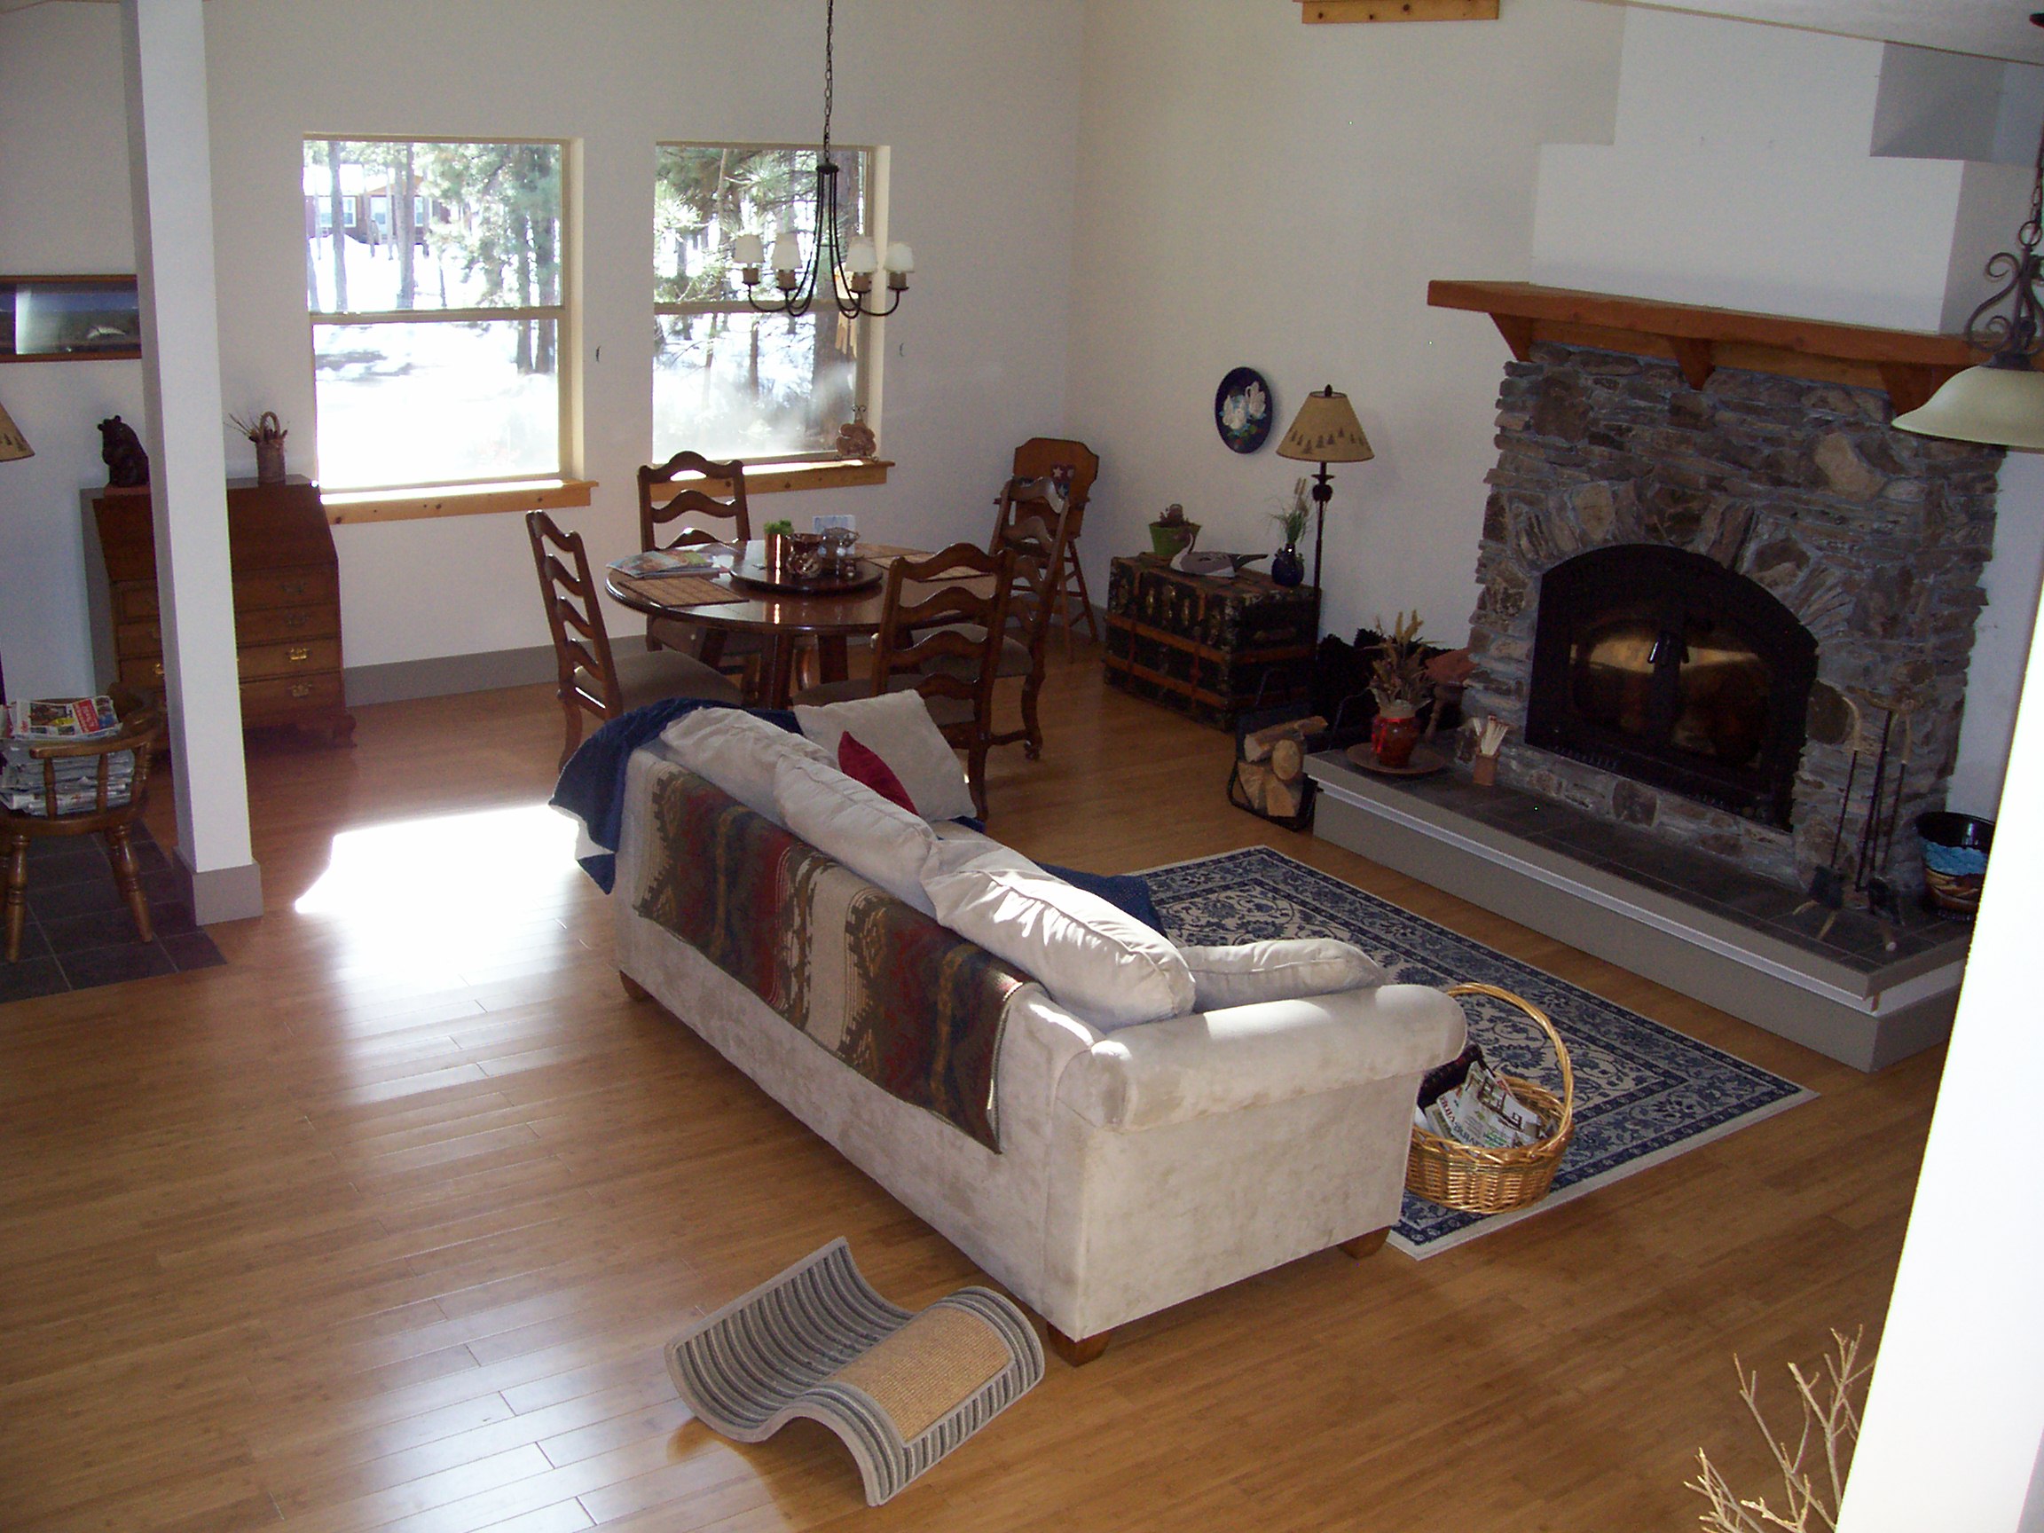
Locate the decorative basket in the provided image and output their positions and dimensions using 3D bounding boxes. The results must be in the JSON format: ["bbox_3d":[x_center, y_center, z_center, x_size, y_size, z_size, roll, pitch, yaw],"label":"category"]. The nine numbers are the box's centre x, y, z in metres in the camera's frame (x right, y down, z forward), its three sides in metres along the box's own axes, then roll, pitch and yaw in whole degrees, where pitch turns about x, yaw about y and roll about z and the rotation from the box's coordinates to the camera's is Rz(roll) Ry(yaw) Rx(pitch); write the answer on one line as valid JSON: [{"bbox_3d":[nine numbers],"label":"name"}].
[{"bbox_3d":[1.146,0.806,5.077,0.496,0.477,0.496,7,17,15],"label":"decorative basket"}]

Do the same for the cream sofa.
[{"bbox_3d":[-0.100,0.468,5.071,1.013,0.876,2.316,-10,22,-35],"label":"cream sofa"}]

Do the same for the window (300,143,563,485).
[{"bbox_3d":[-2.406,-1.889,8.345,1.183,1.440,0.120,-10,22,-35],"label":"window"}]

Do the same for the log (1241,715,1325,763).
[{"bbox_3d":[1.052,-0.111,7.943,0.427,0.119,0.109,-13,23,-42],"label":"log"}]

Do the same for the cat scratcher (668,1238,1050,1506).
[{"bbox_3d":[-0.332,1.199,4.097,0.536,0.164,0.531,14,21,34],"label":"cat scratcher"}]

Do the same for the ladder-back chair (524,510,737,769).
[{"bbox_3d":[-1.478,-0.405,7.362,0.580,1.062,0.500,-8,21,-32],"label":"ladder-back chair"}]

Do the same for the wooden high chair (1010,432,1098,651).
[{"bbox_3d":[0.137,-1.077,9.849,0.460,1.003,0.530,9,18,17],"label":"wooden high chair"}]

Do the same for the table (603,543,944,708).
[{"bbox_3d":[-0.906,-0.387,8.213,1.549,0.755,1.549,2,17,-1],"label":"table"}]

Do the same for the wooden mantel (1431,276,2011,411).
[{"bbox_3d":[2.174,-1.332,6.390,0.427,0.268,2.006,-9,21,-34],"label":"wooden mantel"}]

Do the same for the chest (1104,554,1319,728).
[{"bbox_3d":[0.890,-0.613,9.481,0.516,0.611,0.943,-9,21,-34],"label":"chest"}]

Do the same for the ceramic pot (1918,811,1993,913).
[{"bbox_3d":[2.856,0.307,6.101,0.320,0.270,0.320,3,18,-1],"label":"ceramic pot"}]

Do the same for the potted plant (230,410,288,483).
[{"bbox_3d":[-2.953,-1.231,7.776,0.210,0.290,0.140,-10,22,-35],"label":"potted plant"}]

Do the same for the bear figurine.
[{"bbox_3d":[-3.465,-1.219,7.745,0.159,0.278,0.208,14,20,34],"label":"bear figurine"}]

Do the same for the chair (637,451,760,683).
[{"bbox_3d":[-1.278,-0.718,8.393,0.500,1.062,0.580,-8,21,-32],"label":"chair"}]

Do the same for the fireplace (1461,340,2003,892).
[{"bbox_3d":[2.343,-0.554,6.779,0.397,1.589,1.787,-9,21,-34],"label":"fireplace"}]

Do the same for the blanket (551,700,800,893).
[{"bbox_3d":[-0.951,0.088,5.880,0.780,0.468,0.552,-10,22,-35],"label":"blanket"}]

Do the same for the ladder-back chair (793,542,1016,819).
[{"bbox_3d":[-0.426,-0.344,7.597,0.526,1.072,0.596,-11,22,-39],"label":"ladder-back chair"}]

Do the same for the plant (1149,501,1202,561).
[{"bbox_3d":[0.709,-1.082,9.202,0.240,0.245,0.240,3,18,-1],"label":"plant"}]

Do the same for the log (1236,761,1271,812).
[{"bbox_3d":[1.038,0.038,7.715,0.420,0.185,0.173,-10,22,-35],"label":"log"}]

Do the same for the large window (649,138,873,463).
[{"bbox_3d":[-1.209,-2.178,9.550,1.221,1.470,0.119,-9,21,-34],"label":"large window"}]

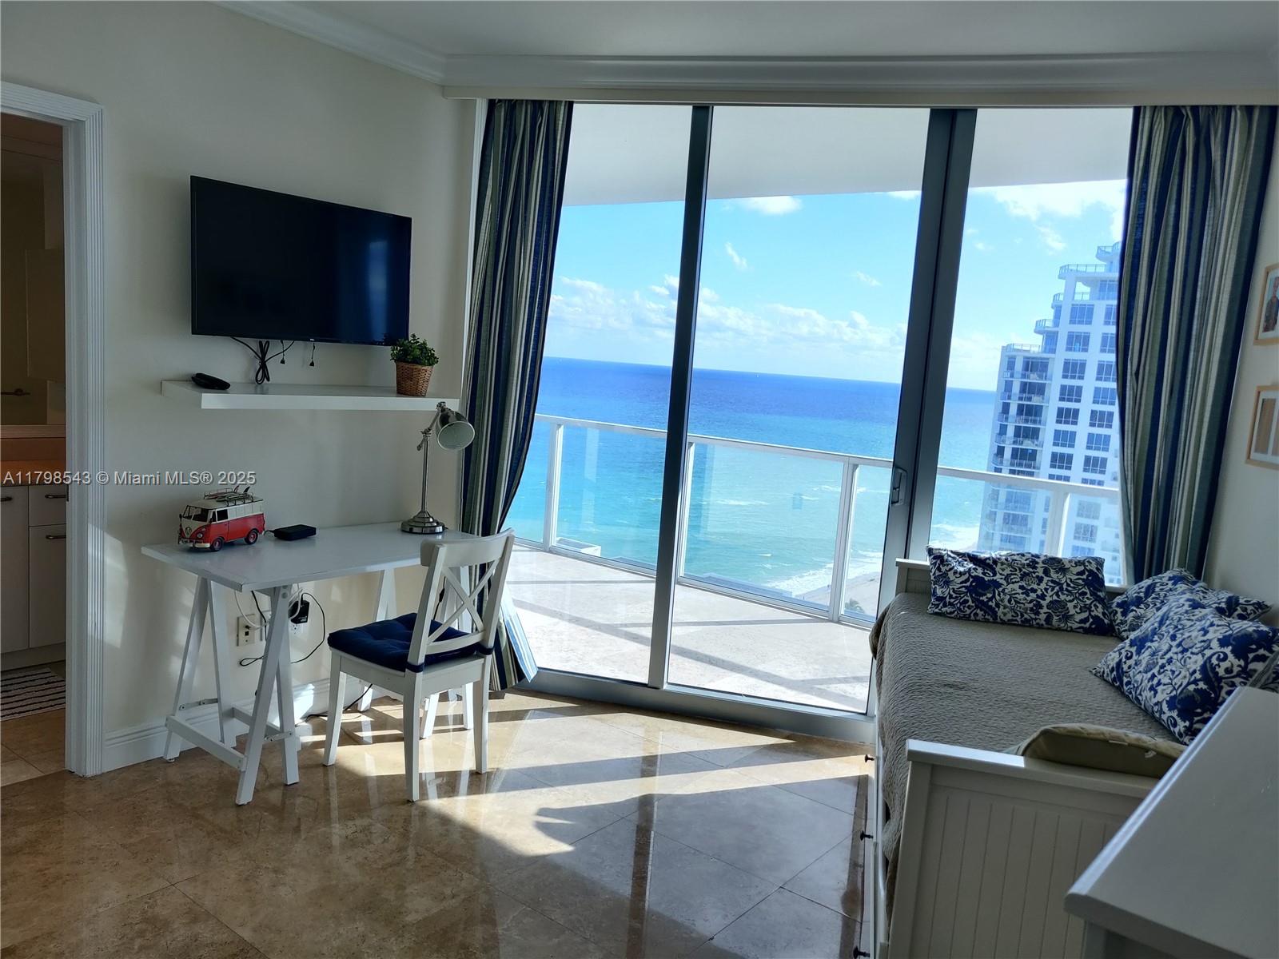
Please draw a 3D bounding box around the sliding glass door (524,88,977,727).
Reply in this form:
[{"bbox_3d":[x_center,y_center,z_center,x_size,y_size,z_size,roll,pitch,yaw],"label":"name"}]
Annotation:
[{"bbox_3d":[0.363,-0.245,3.971,1.800,2.620,0.120,6,7,11],"label":"sliding glass door"}]

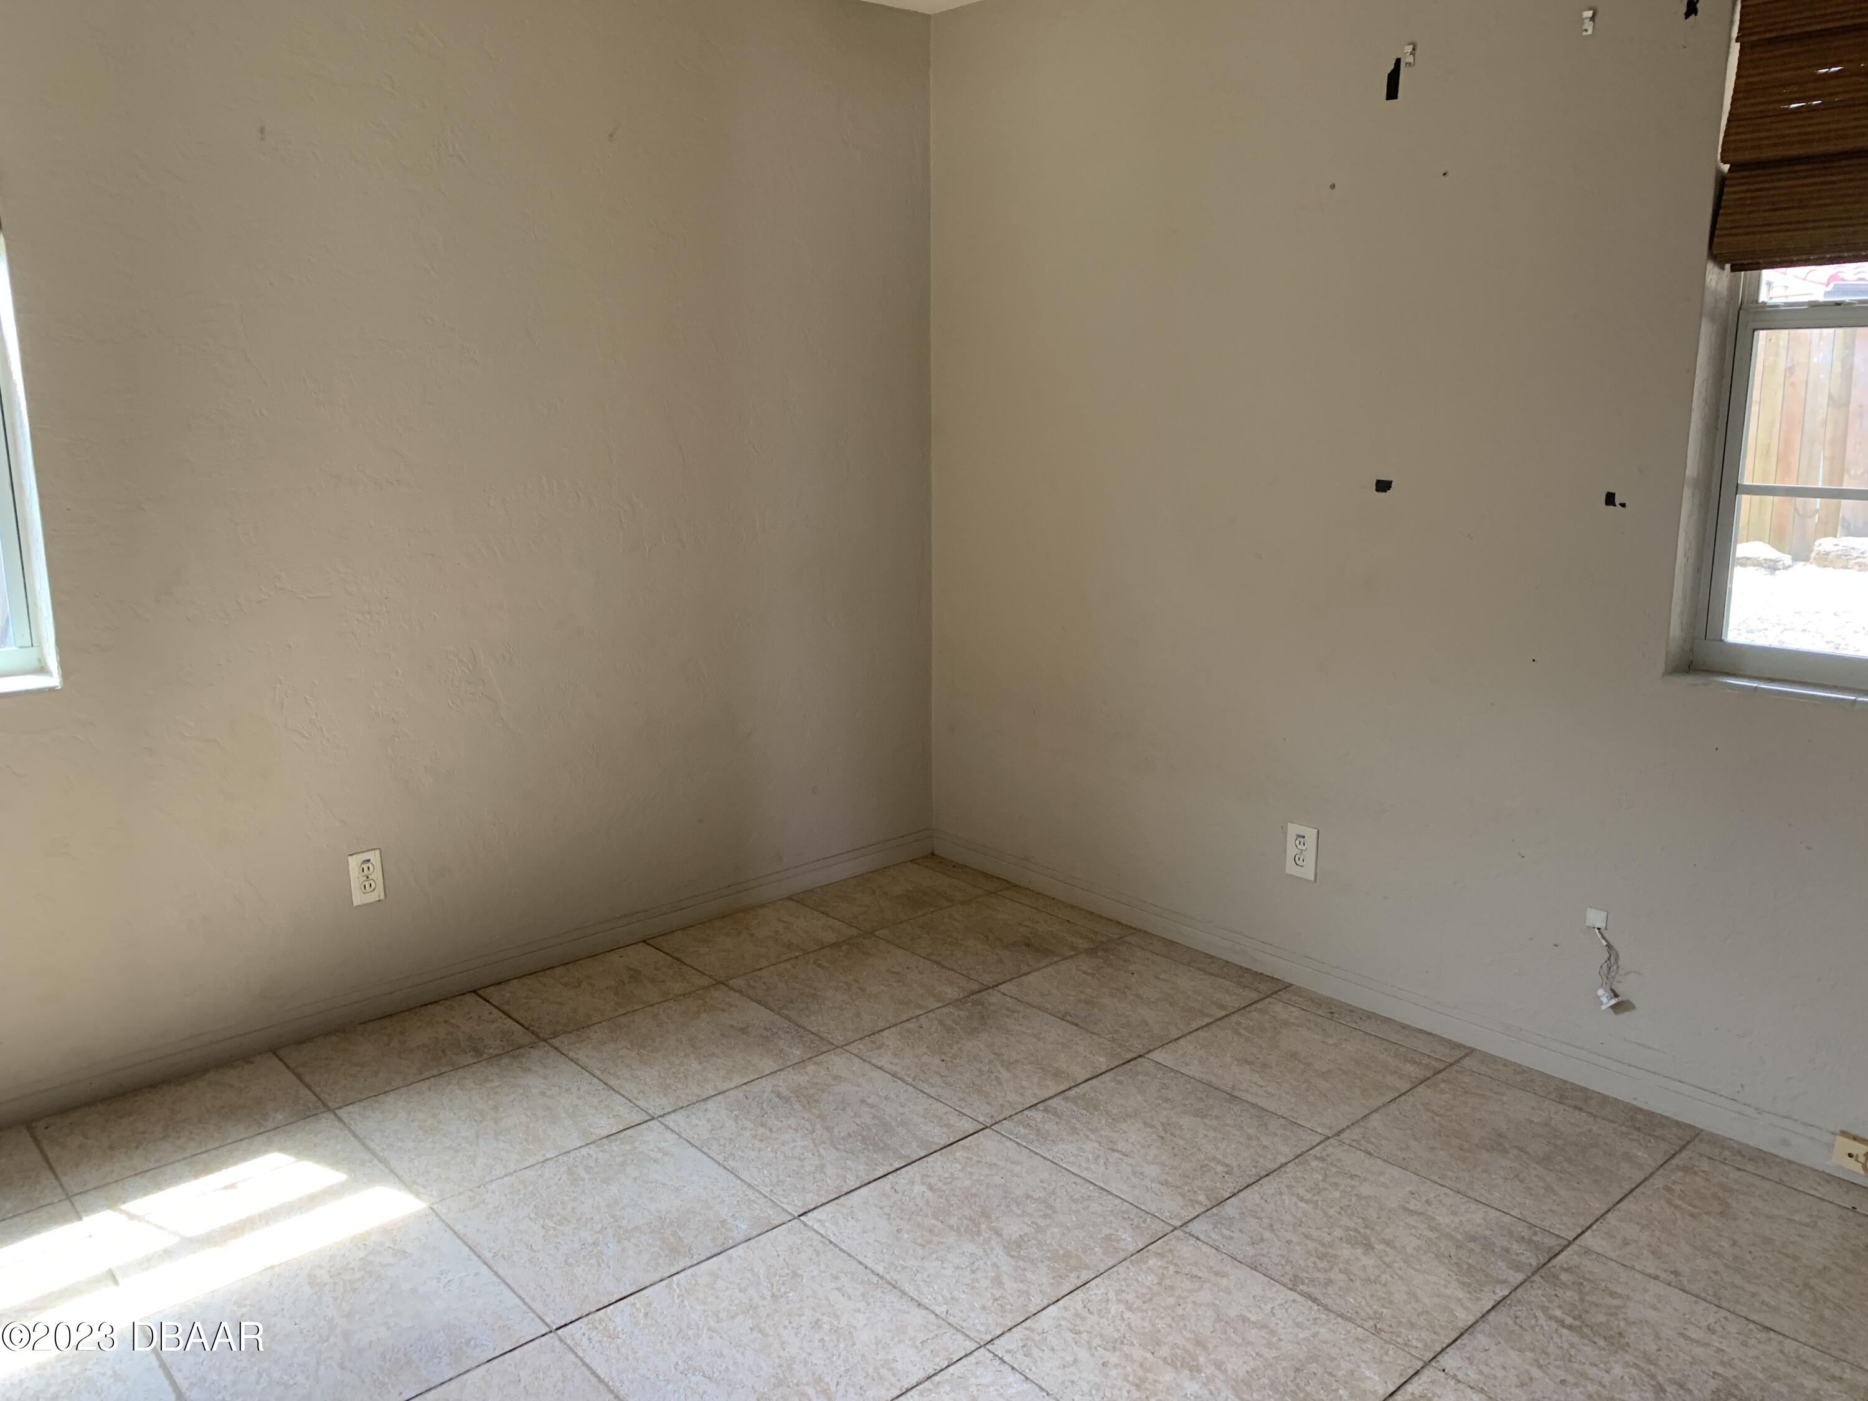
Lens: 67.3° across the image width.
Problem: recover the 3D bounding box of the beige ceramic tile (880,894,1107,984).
[{"bbox_3d":[0.154,0.619,3.642,0.450,0.010,0.455,-11,16,-41],"label":"beige ceramic tile"}]

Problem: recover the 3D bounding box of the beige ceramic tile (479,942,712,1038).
[{"bbox_3d":[-0.797,0.686,3.341,0.451,0.010,0.351,-11,16,-41],"label":"beige ceramic tile"}]

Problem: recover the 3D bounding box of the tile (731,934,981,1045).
[{"bbox_3d":[-0.185,0.684,3.344,0.455,0.010,0.455,-11,16,-41],"label":"tile"}]

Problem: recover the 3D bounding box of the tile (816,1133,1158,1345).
[{"bbox_3d":[0.090,0.892,2.375,0.451,0.010,0.452,-11,16,-41],"label":"tile"}]

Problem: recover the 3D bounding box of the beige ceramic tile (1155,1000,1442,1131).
[{"bbox_3d":[0.768,0.762,2.959,0.451,0.010,0.451,-10,16,-41],"label":"beige ceramic tile"}]

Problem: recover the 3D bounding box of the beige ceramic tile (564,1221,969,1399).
[{"bbox_3d":[-0.249,0.950,2.074,0.451,0.010,0.451,-10,16,-41],"label":"beige ceramic tile"}]

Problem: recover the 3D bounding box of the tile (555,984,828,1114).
[{"bbox_3d":[-0.526,0.749,3.045,0.451,0.010,0.455,-11,16,-41],"label":"tile"}]

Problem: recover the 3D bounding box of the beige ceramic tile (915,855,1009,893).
[{"bbox_3d":[0.087,0.514,4.139,0.083,0.010,0.377,-10,16,-41],"label":"beige ceramic tile"}]

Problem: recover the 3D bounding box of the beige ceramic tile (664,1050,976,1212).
[{"bbox_3d":[-0.215,0.818,2.701,0.451,0.010,0.451,-10,16,-41],"label":"beige ceramic tile"}]

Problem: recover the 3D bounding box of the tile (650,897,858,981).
[{"bbox_3d":[-0.451,0.620,3.639,0.451,0.010,0.357,-10,16,-41],"label":"tile"}]

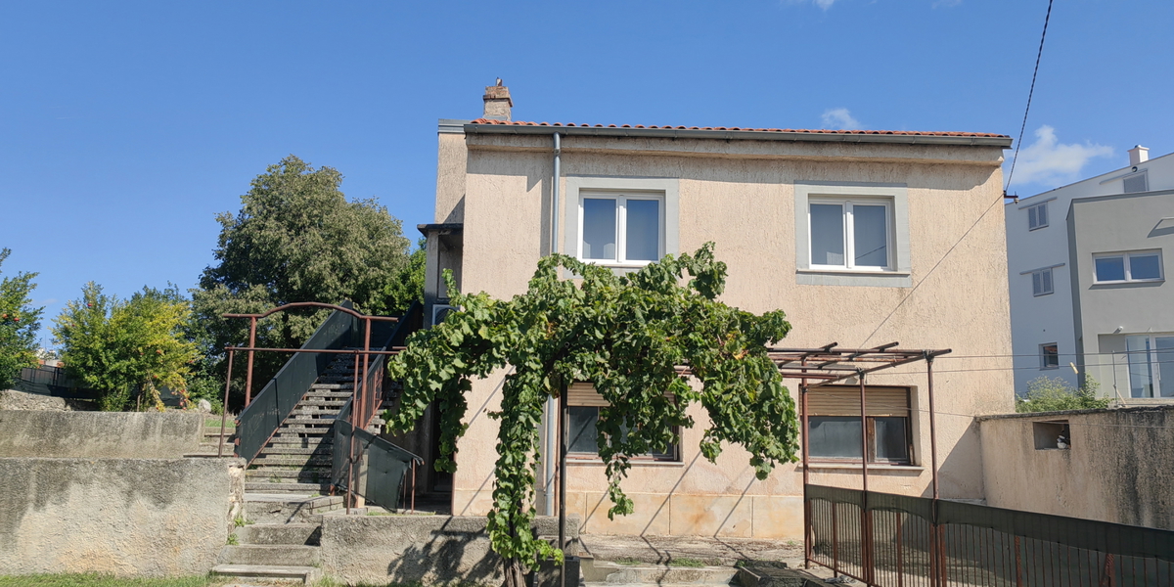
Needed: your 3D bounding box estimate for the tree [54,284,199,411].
[{"bbox_3d":[-7.715,0.913,15.380,2.400,2.250,2.400,1,-9,-1],"label":"tree"}]

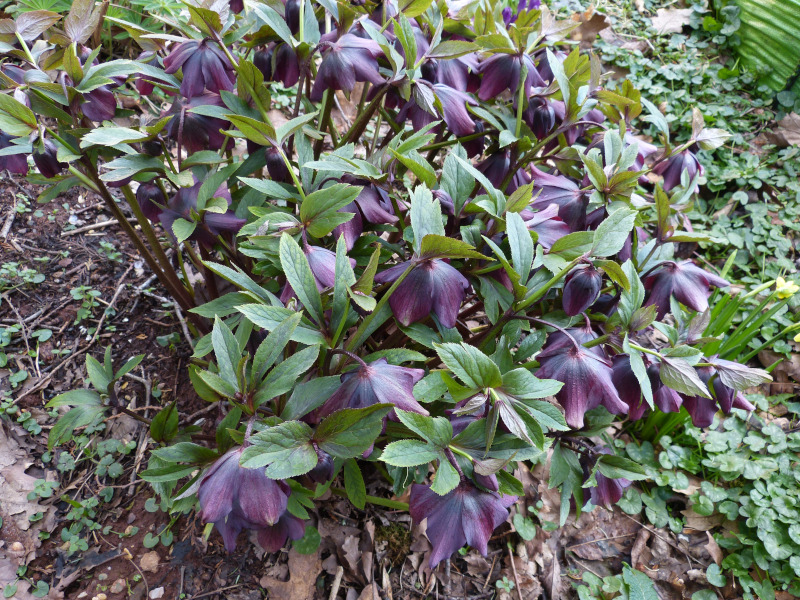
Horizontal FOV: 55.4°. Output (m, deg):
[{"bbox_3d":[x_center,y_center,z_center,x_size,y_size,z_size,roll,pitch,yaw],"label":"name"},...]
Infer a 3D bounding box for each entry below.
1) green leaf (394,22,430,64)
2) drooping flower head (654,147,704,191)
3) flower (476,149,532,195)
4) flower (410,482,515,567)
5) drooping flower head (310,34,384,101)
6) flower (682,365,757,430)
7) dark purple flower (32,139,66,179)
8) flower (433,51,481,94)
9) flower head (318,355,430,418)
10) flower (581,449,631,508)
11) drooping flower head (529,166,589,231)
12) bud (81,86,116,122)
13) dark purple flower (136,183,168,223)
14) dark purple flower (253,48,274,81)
[{"bbox_3d":[0.010,-0.281,0.830,0.055,0.047,0.052,0,38,1],"label":"green leaf"},{"bbox_3d":[0.307,-0.143,0.840,0.054,0.043,0.050,0,37,0],"label":"drooping flower head"},{"bbox_3d":[0.095,-0.117,0.700,0.050,0.042,0.048,13,31,15],"label":"flower"},{"bbox_3d":[0.043,0.155,0.530,0.071,0.048,0.064,-3,14,-4],"label":"flower"},{"bbox_3d":[-0.055,-0.244,0.800,0.077,0.053,0.066,0,37,0],"label":"drooping flower head"},{"bbox_3d":[0.277,0.082,0.660,0.066,0.046,0.058,0,37,0],"label":"flower"},{"bbox_3d":[-0.331,-0.134,0.720,0.030,0.037,0.030,-6,29,-8],"label":"dark purple flower"},{"bbox_3d":[0.051,-0.231,0.770,0.060,0.042,0.058,-3,30,2],"label":"flower"},{"bbox_3d":[-0.022,0.072,0.610,0.084,0.046,0.070,0,37,0],"label":"flower head"},{"bbox_3d":[0.177,0.154,0.660,0.053,0.046,0.050,10,38,21],"label":"flower"},{"bbox_3d":[0.139,-0.090,0.670,0.056,0.046,0.056,-3,31,-46],"label":"drooping flower head"},{"bbox_3d":[-0.297,-0.194,0.750,0.042,0.038,0.040,-6,29,-8],"label":"bud"},{"bbox_3d":[-0.225,-0.088,0.690,0.027,0.036,0.027,-13,40,-16],"label":"dark purple flower"},{"bbox_3d":[-0.143,-0.247,0.800,0.024,0.033,0.024,0,34,0],"label":"dark purple flower"}]

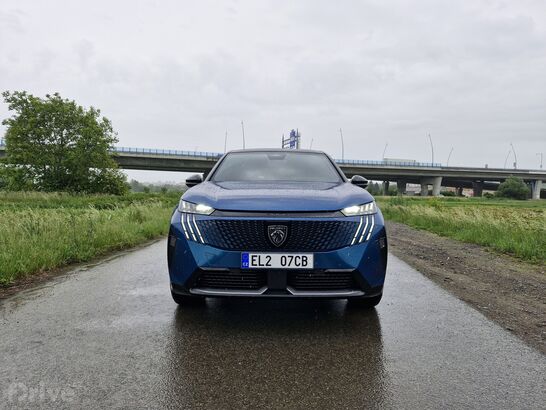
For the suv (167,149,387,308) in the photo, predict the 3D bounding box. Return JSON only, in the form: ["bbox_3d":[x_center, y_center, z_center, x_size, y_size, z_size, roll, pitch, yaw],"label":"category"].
[{"bbox_3d":[0.058,0.083,4.855,1.940,1.640,4.540,0,2,1],"label":"suv"}]

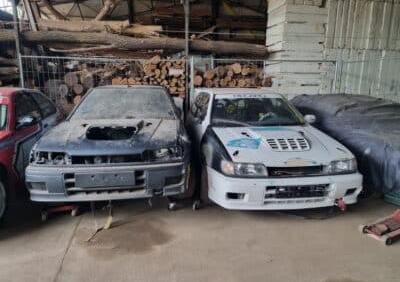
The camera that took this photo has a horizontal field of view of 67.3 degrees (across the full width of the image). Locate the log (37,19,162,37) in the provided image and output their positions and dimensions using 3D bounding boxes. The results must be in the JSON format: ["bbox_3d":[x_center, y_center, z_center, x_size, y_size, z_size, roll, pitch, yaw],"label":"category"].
[{"bbox_3d":[-2.581,-2.889,7.714,3.100,0.330,0.350,-1,10,-9],"label":"log"}]

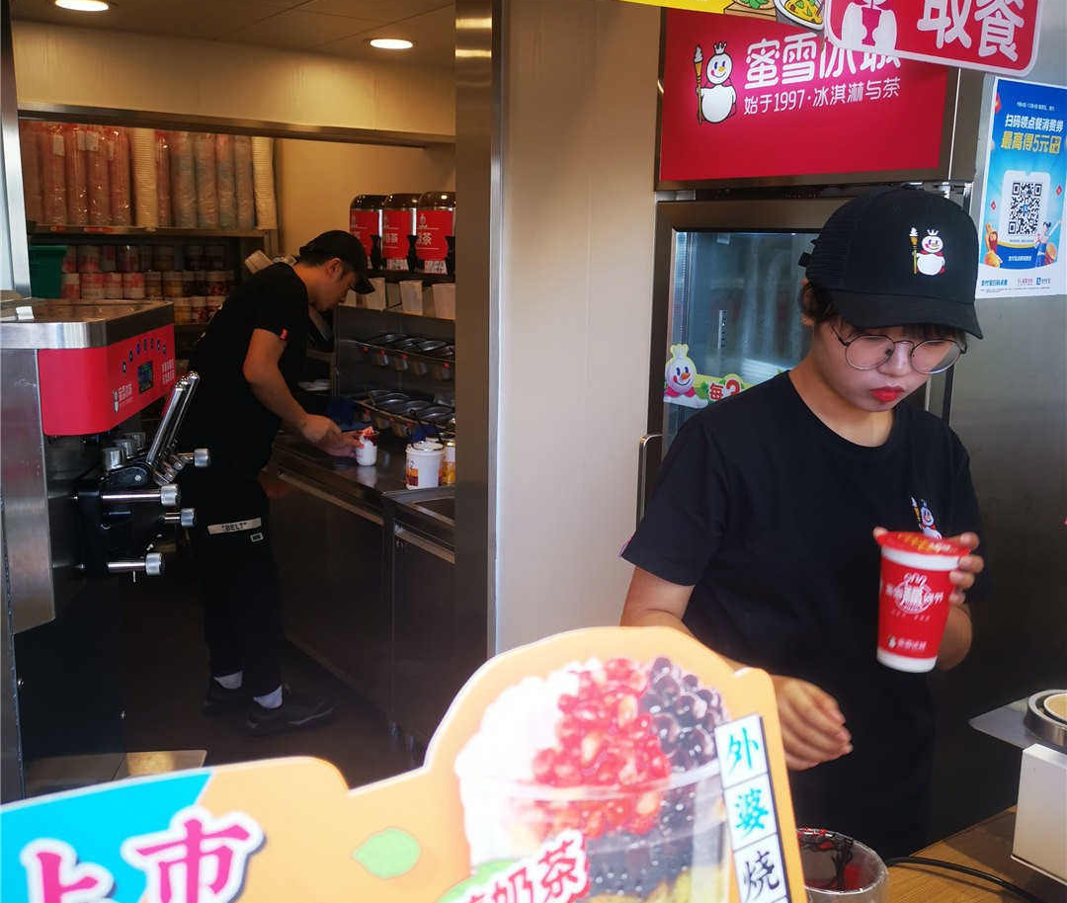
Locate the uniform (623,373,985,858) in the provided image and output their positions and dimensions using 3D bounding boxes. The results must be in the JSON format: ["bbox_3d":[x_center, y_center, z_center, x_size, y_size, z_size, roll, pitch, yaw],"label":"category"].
[{"bbox_3d":[0.324,0.216,1.350,0.480,0.630,0.300,-6,13,-30],"label":"uniform"}]

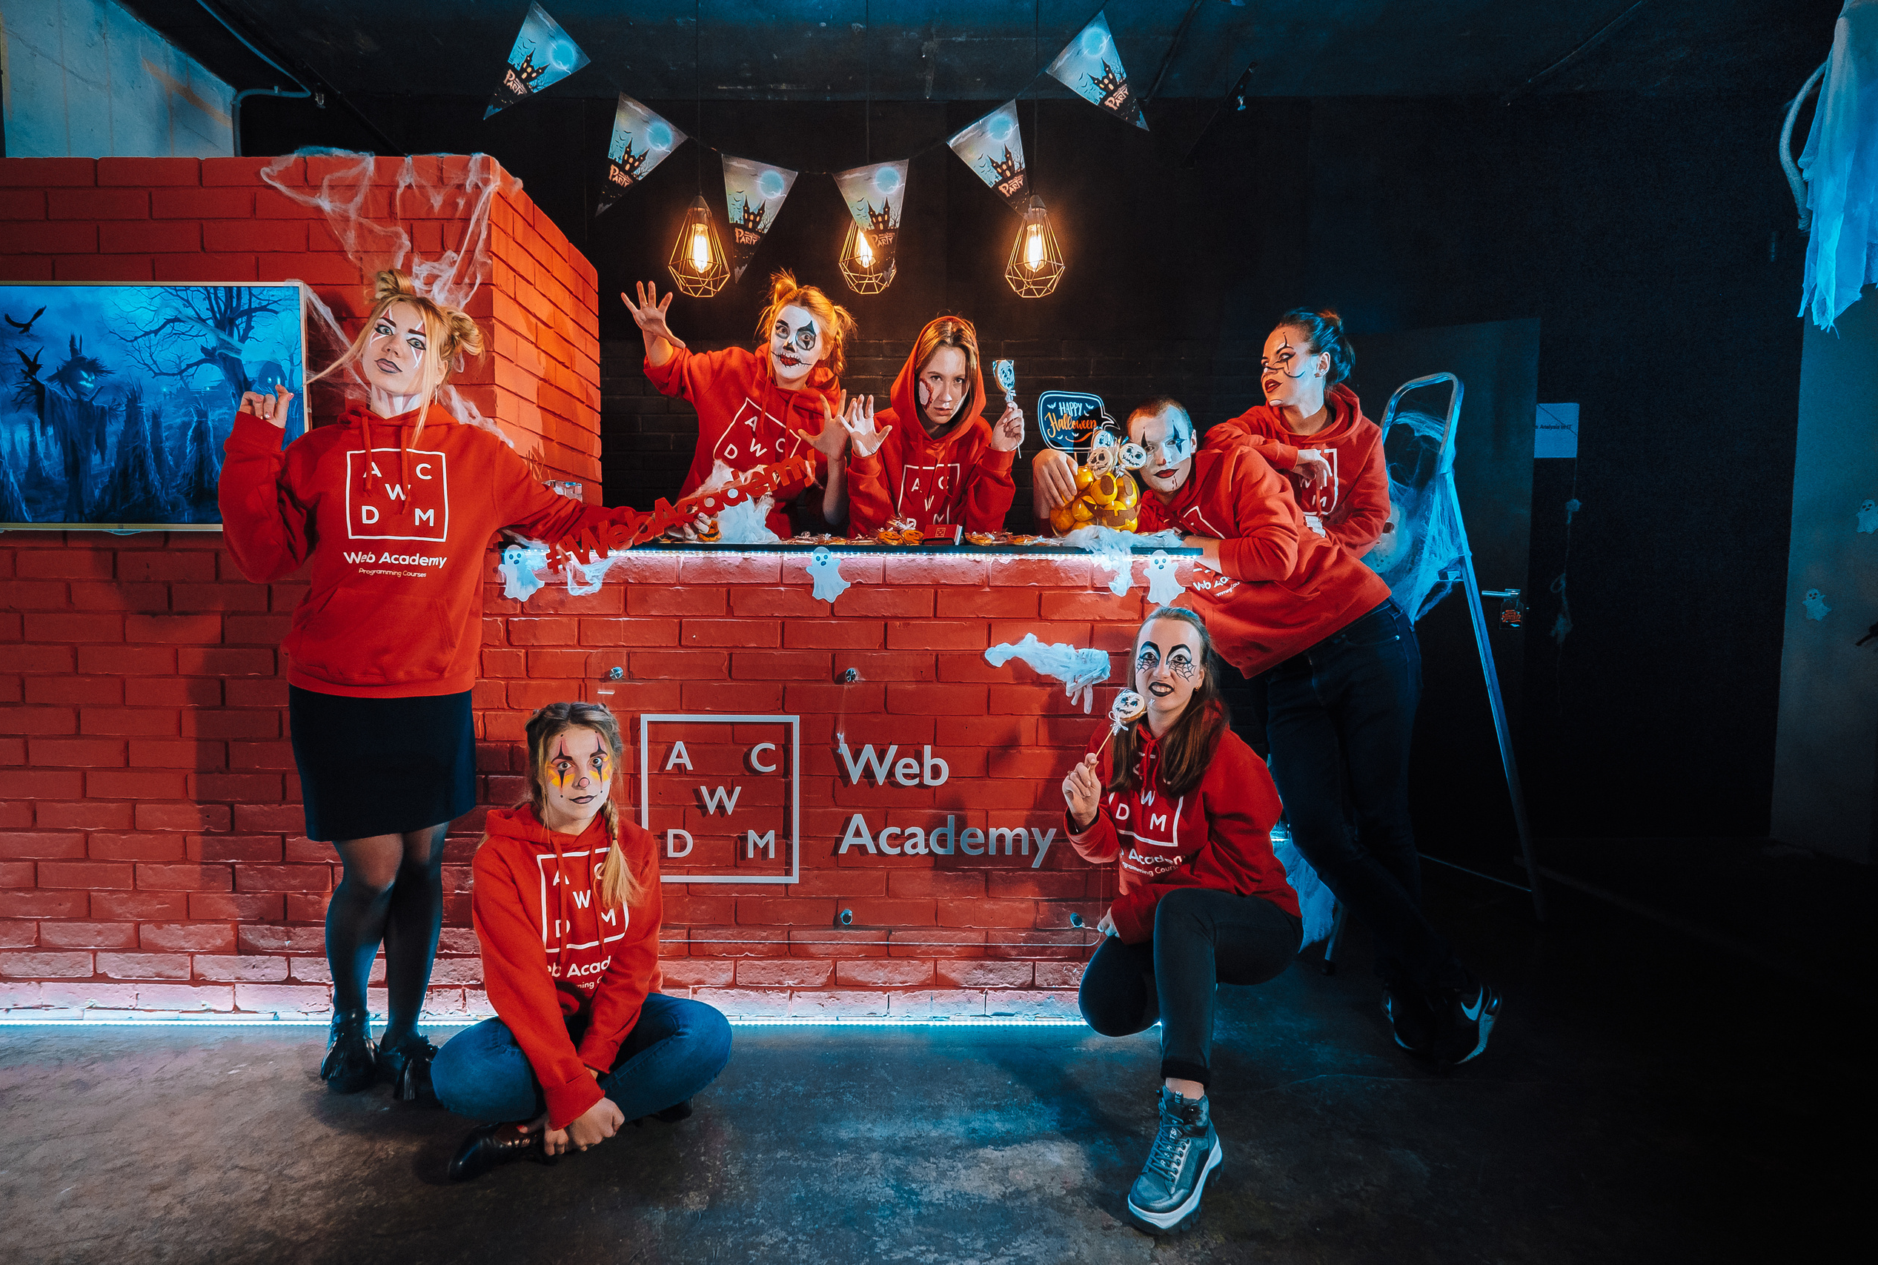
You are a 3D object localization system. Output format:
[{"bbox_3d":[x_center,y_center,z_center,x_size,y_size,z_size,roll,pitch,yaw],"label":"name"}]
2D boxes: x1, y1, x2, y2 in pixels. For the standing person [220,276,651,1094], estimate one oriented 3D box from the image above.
[{"bbox_3d":[-0.976,0.107,1.666,0.913,1.696,0.394,0,3,-3],"label":"standing person"}]

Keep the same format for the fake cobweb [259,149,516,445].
[{"bbox_3d":[-1.284,-0.795,1.853,0.557,0.724,0.180,0,3,0],"label":"fake cobweb"}]

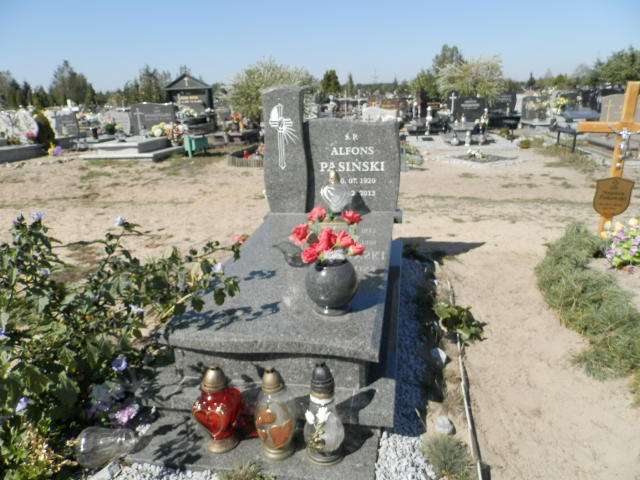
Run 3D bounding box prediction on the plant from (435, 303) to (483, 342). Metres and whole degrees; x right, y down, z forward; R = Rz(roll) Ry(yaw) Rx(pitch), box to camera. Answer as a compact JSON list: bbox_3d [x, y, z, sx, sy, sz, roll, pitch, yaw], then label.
[{"bbox_3d":[0.812,0.493,2.731,0.290,0.160,0.260,4,18,17],"label":"plant"}]

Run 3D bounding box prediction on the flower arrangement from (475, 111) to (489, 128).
[{"bbox_3d":[4.088,-3.057,11.700,0.350,0.440,0.330,2,18,11],"label":"flower arrangement"}]

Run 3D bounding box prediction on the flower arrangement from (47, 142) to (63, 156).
[{"bbox_3d":[-6.873,-2.356,12.025,0.416,0.355,0.375,-11,20,-28],"label":"flower arrangement"}]

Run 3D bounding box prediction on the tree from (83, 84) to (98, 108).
[{"bbox_3d":[-19.138,-11.691,39.014,1.351,2.720,1.351,-9,19,-24],"label":"tree"}]

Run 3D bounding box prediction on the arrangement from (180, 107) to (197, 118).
[{"bbox_3d":[-4.346,-4.234,15.350,0.531,0.383,0.478,-6,18,-14],"label":"arrangement"}]

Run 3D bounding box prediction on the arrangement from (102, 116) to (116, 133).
[{"bbox_3d":[-6.360,-3.497,14.052,0.426,0.499,0.426,-9,19,-22],"label":"arrangement"}]

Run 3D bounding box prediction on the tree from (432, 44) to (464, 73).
[{"bbox_3d":[10.061,-12.911,36.727,2.700,4.856,2.600,2,18,11],"label":"tree"}]

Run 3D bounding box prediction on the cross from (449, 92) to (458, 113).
[{"bbox_3d":[3.639,-3.735,12.600,0.260,0.570,0.060,2,18,11],"label":"cross"}]

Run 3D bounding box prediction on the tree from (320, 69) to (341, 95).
[{"bbox_3d":[0.975,-12.244,38.069,1.565,3.381,1.565,-1,17,2],"label":"tree"}]

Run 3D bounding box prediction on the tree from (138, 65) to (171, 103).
[{"bbox_3d":[-14.278,-13.209,40.621,2.500,4.149,2.400,2,18,11],"label":"tree"}]

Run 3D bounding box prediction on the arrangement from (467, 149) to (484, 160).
[{"bbox_3d":[3.230,-1.786,9.600,0.360,0.200,0.300,2,18,11],"label":"arrangement"}]

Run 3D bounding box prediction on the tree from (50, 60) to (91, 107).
[{"bbox_3d":[-21.542,-13.323,40.694,3.300,4.637,3.200,2,18,11],"label":"tree"}]

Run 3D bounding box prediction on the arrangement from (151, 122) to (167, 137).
[{"bbox_3d":[-4.402,-3.047,12.744,0.441,0.374,0.397,-7,18,-17],"label":"arrangement"}]

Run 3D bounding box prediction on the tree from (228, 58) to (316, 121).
[{"bbox_3d":[-1.686,-5.273,17.128,3.261,2.712,3.261,-3,17,-5],"label":"tree"}]

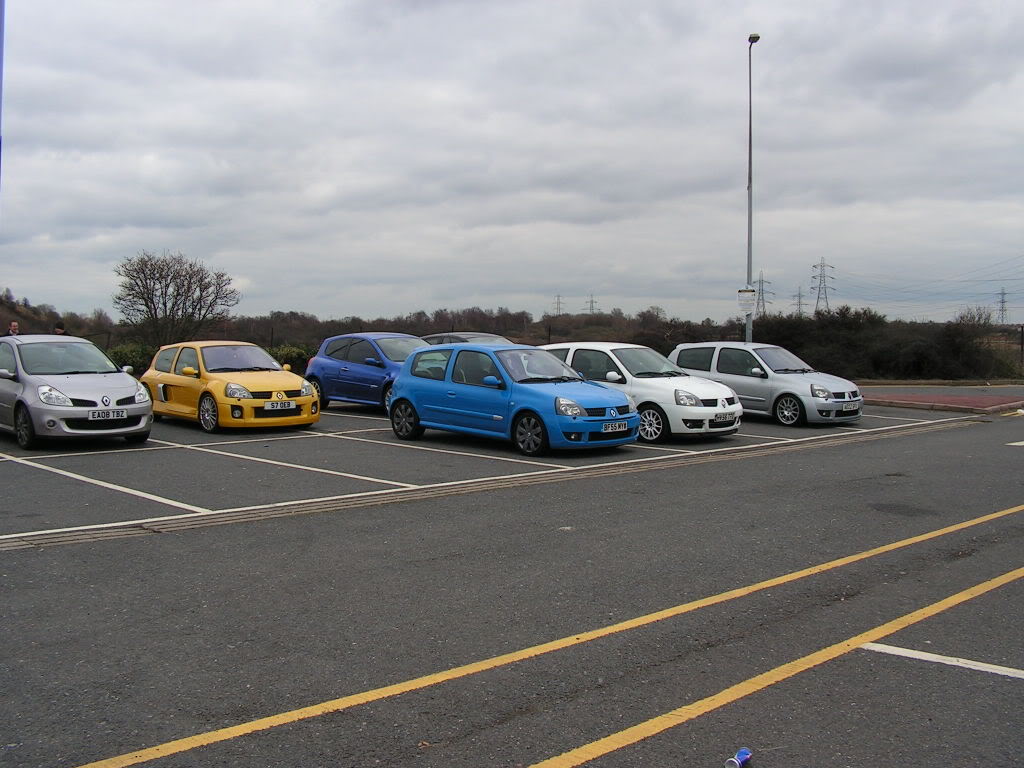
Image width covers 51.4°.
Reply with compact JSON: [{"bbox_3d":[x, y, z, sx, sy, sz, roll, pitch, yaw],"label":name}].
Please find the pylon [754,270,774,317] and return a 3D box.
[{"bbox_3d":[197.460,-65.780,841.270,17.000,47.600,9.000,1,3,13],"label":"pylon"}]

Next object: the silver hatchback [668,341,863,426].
[{"bbox_3d":[4.695,-0.043,20.095,1.690,1.420,3.815,-3,4,-43],"label":"silver hatchback"}]

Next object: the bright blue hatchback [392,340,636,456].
[{"bbox_3d":[-0.019,0.148,15.123,3.815,1.420,1.690,3,4,43],"label":"bright blue hatchback"}]

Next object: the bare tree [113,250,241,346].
[{"bbox_3d":[-11.985,-2.598,38.116,4.600,4.340,4.400,-1,3,-17],"label":"bare tree"}]

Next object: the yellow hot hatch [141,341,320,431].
[{"bbox_3d":[-4.764,0.018,17.944,1.840,1.360,3.840,-2,4,-39],"label":"yellow hot hatch"}]

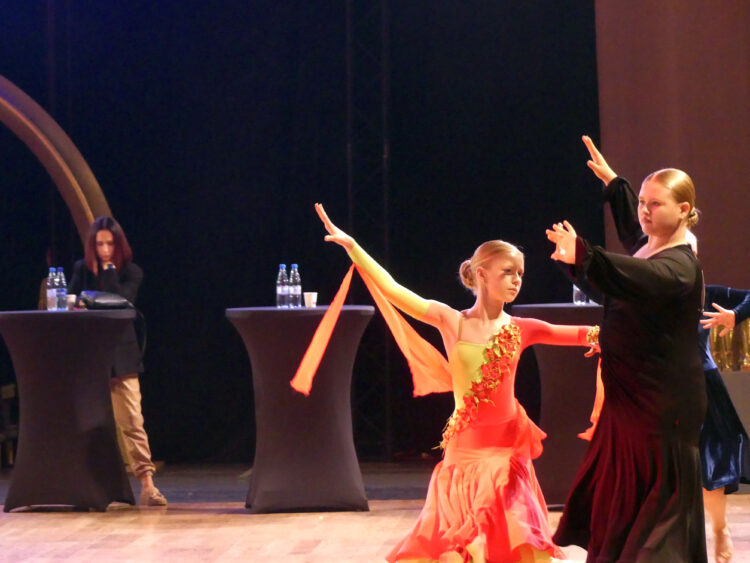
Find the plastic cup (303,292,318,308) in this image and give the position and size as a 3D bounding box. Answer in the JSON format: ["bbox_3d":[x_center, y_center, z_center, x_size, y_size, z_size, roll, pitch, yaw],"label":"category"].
[{"bbox_3d":[-0.343,0.102,23.200,0.076,0.083,0.076,-1,1,0],"label":"plastic cup"}]

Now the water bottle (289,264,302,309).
[{"bbox_3d":[-0.424,0.027,23.200,0.066,0.236,0.066,-1,1,0],"label":"water bottle"}]

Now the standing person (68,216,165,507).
[{"bbox_3d":[-1.414,0.439,23.800,0.530,1.600,0.480,-1,1,6],"label":"standing person"}]

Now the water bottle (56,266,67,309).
[{"bbox_3d":[-1.698,0.039,23.500,0.066,0.236,0.066,-1,1,0],"label":"water bottle"}]

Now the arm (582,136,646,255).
[{"bbox_3d":[0.827,-0.292,14.900,0.170,0.430,0.200,-26,6,-10],"label":"arm"}]

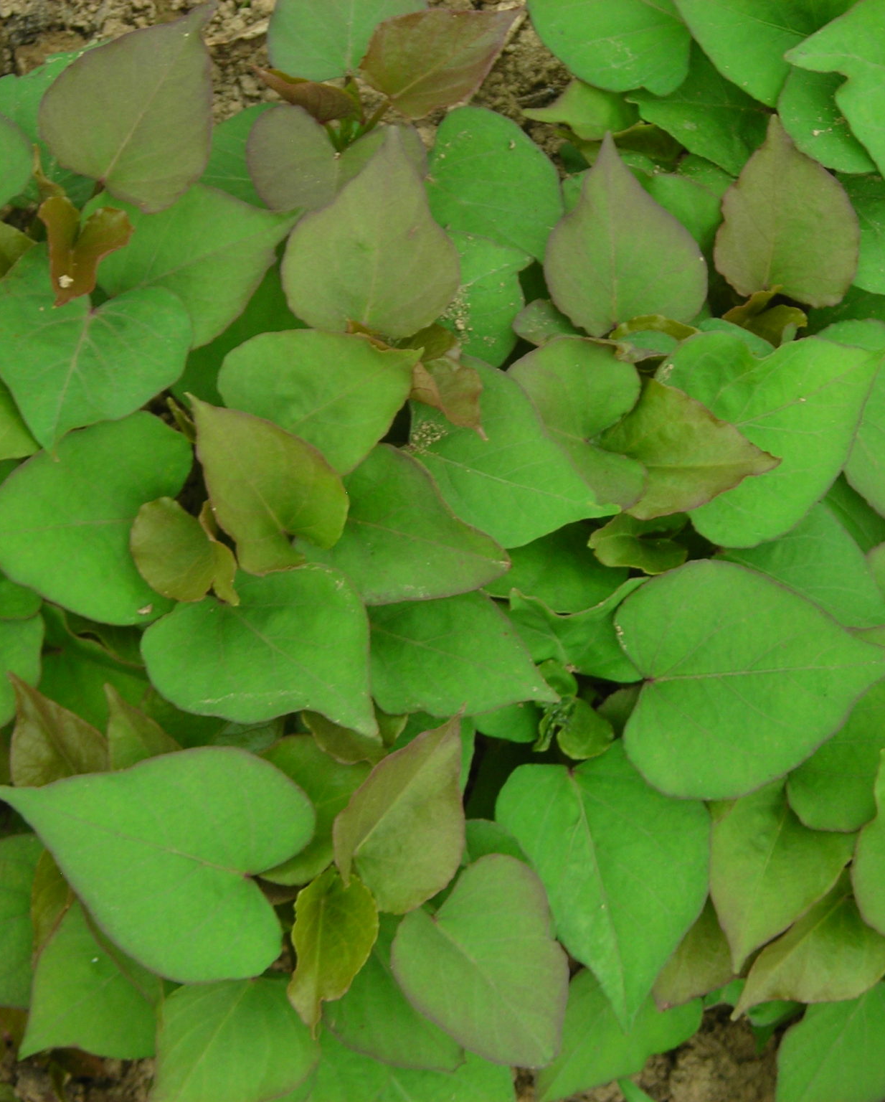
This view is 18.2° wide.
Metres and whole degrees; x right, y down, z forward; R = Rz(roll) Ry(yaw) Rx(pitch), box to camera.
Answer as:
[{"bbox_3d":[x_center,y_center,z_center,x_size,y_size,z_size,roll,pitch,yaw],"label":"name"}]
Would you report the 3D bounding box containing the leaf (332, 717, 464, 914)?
[{"bbox_3d":[-0.008,0.081,0.863,0.034,0.022,0.062,39,81,3],"label":"leaf"}]

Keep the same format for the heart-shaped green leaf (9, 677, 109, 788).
[{"bbox_3d":[-0.139,0.068,0.982,0.038,0.020,0.054,-34,84,-11],"label":"heart-shaped green leaf"}]

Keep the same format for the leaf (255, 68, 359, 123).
[{"bbox_3d":[-0.053,-0.177,1.075,0.045,0.022,0.020,16,41,9],"label":"leaf"}]

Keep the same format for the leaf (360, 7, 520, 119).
[{"bbox_3d":[-0.001,-0.193,1.084,0.067,0.020,0.045,-33,70,-7],"label":"leaf"}]

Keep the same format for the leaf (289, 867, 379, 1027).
[{"bbox_3d":[-0.037,0.134,0.933,0.030,0.020,0.055,11,92,-6],"label":"leaf"}]

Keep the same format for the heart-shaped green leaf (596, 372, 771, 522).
[{"bbox_3d":[0.089,-0.038,1.018,0.067,0.022,0.054,3,78,-5],"label":"heart-shaped green leaf"}]

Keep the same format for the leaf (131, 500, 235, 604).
[{"bbox_3d":[-0.093,0.000,0.990,0.035,0.025,0.039,-20,72,-1],"label":"leaf"}]

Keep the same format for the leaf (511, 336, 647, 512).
[{"bbox_3d":[0.042,-0.045,0.921,0.069,0.020,0.052,24,75,10],"label":"leaf"}]

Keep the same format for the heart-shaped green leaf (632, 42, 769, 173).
[{"bbox_3d":[0.107,-0.178,1.121,0.064,0.020,0.058,5,67,8],"label":"heart-shaped green leaf"}]

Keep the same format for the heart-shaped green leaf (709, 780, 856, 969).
[{"bbox_3d":[0.105,0.099,0.870,0.044,0.020,0.073,17,72,2],"label":"heart-shaped green leaf"}]

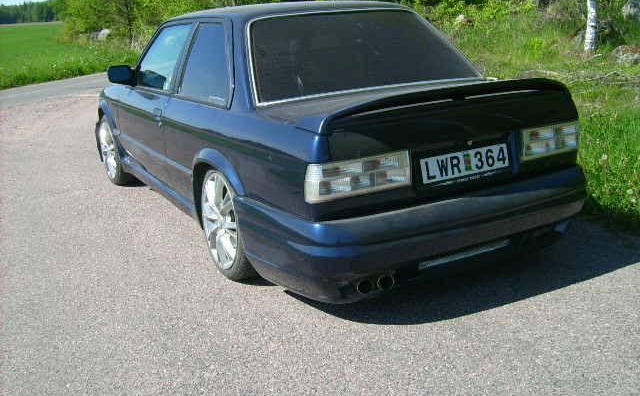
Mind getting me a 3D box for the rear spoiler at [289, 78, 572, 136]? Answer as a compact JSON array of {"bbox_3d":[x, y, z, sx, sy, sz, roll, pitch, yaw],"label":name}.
[{"bbox_3d":[0.541,-0.430,2.780,1.270,0.150,0.320,-12,17,-28],"label":"rear spoiler"}]

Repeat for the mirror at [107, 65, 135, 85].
[{"bbox_3d":[-1.368,-0.847,4.396,0.180,0.122,0.120,-12,17,-28],"label":"mirror"}]

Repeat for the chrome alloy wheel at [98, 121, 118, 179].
[{"bbox_3d":[-1.667,-0.412,5.399,0.200,0.475,0.475,-12,17,-28],"label":"chrome alloy wheel"}]

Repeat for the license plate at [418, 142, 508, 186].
[{"bbox_3d":[0.620,-0.149,2.742,0.480,0.110,0.012,-12,6,-28],"label":"license plate"}]

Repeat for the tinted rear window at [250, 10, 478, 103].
[{"bbox_3d":[0.200,-0.769,3.284,1.310,0.080,0.555,-12,61,-28],"label":"tinted rear window"}]

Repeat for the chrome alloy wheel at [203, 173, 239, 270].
[{"bbox_3d":[-0.410,0.101,3.217,0.200,0.475,0.475,-12,17,-28],"label":"chrome alloy wheel"}]

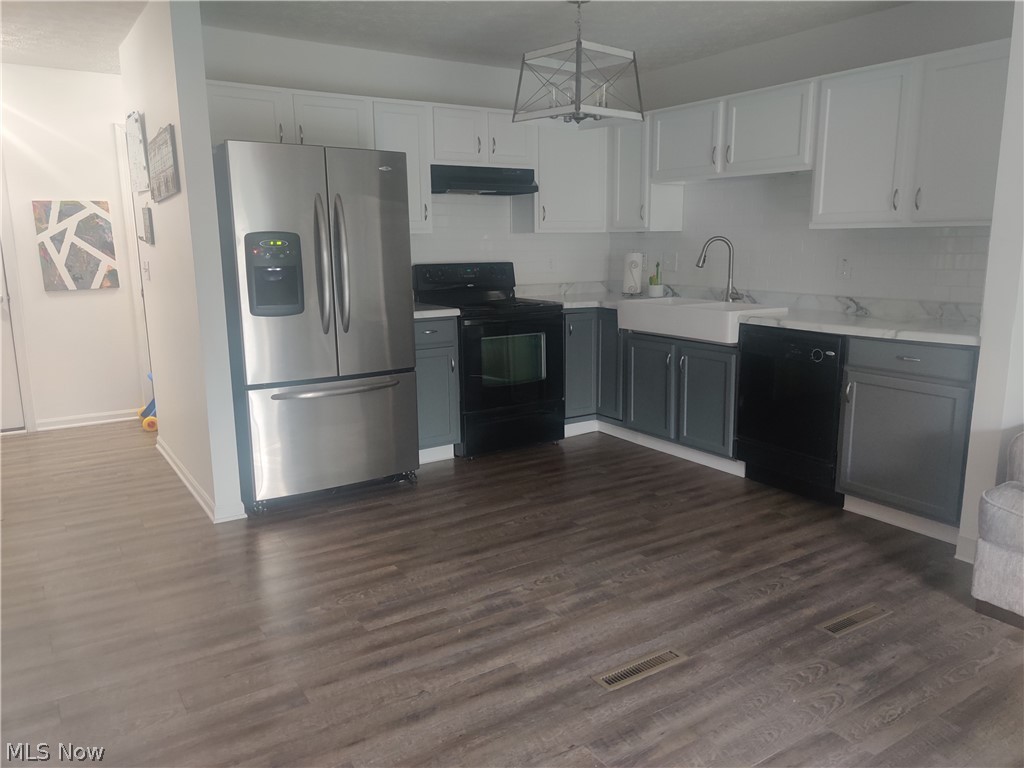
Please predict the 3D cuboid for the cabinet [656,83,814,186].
[{"bbox_3d":[1.361,-1.442,4.703,0.305,0.467,1.253,-7,12,-32],"label":"cabinet"}]

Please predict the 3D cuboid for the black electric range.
[{"bbox_3d":[-0.152,-0.182,5.154,0.755,1.153,0.690,-7,12,-32],"label":"black electric range"}]

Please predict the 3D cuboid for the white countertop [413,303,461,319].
[{"bbox_3d":[-0.634,-0.446,4.866,0.370,0.041,0.641,-7,12,-32],"label":"white countertop"}]

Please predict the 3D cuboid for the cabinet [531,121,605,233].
[{"bbox_3d":[0.329,-1.431,5.507,0.615,0.762,0.325,-7,12,-32],"label":"cabinet"}]

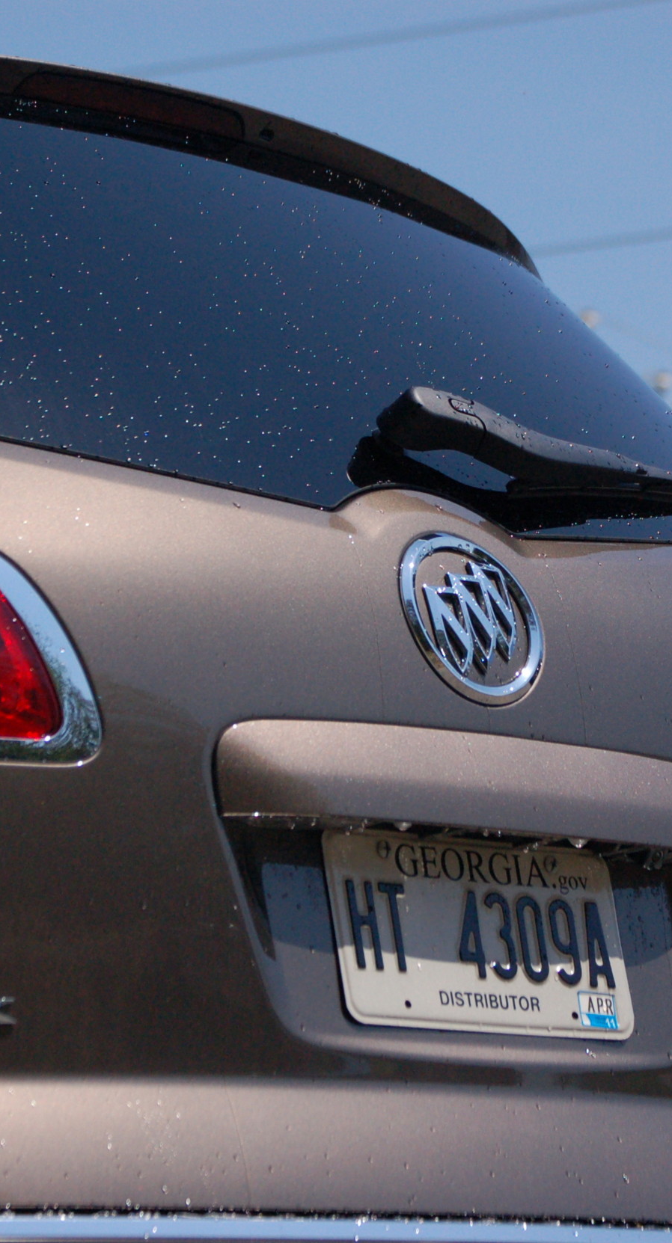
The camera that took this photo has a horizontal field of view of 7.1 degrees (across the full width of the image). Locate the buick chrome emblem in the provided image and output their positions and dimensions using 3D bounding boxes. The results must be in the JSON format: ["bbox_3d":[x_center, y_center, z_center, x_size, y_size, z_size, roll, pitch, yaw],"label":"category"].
[{"bbox_3d":[0.111,-0.004,4.272,0.149,0.149,0.020,7,-29,-41],"label":"buick chrome emblem"}]

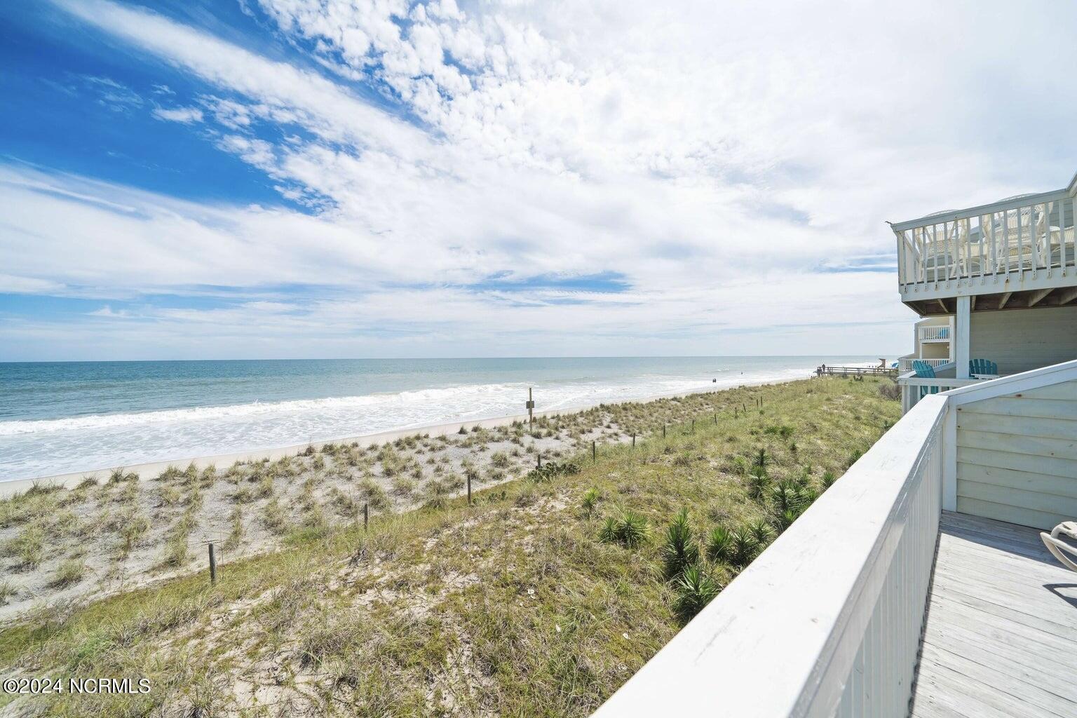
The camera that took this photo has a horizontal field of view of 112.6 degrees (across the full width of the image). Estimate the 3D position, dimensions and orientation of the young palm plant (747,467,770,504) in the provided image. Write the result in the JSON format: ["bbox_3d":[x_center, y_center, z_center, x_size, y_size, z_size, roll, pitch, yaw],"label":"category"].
[{"bbox_3d":[5.894,3.384,9.604,0.520,0.930,0.520,0,0,0],"label":"young palm plant"}]

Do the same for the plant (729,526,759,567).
[{"bbox_3d":[4.000,3.652,7.016,0.510,0.730,0.510,0,0,0],"label":"plant"}]

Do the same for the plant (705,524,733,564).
[{"bbox_3d":[3.573,3.671,7.132,0.490,0.690,0.490,0,0,0],"label":"plant"}]

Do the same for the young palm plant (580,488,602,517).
[{"bbox_3d":[1.347,3.691,9.274,0.540,0.680,0.540,0,0,0],"label":"young palm plant"}]

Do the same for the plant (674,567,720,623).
[{"bbox_3d":[2.480,3.660,5.604,0.700,0.730,0.700,0,0,0],"label":"plant"}]

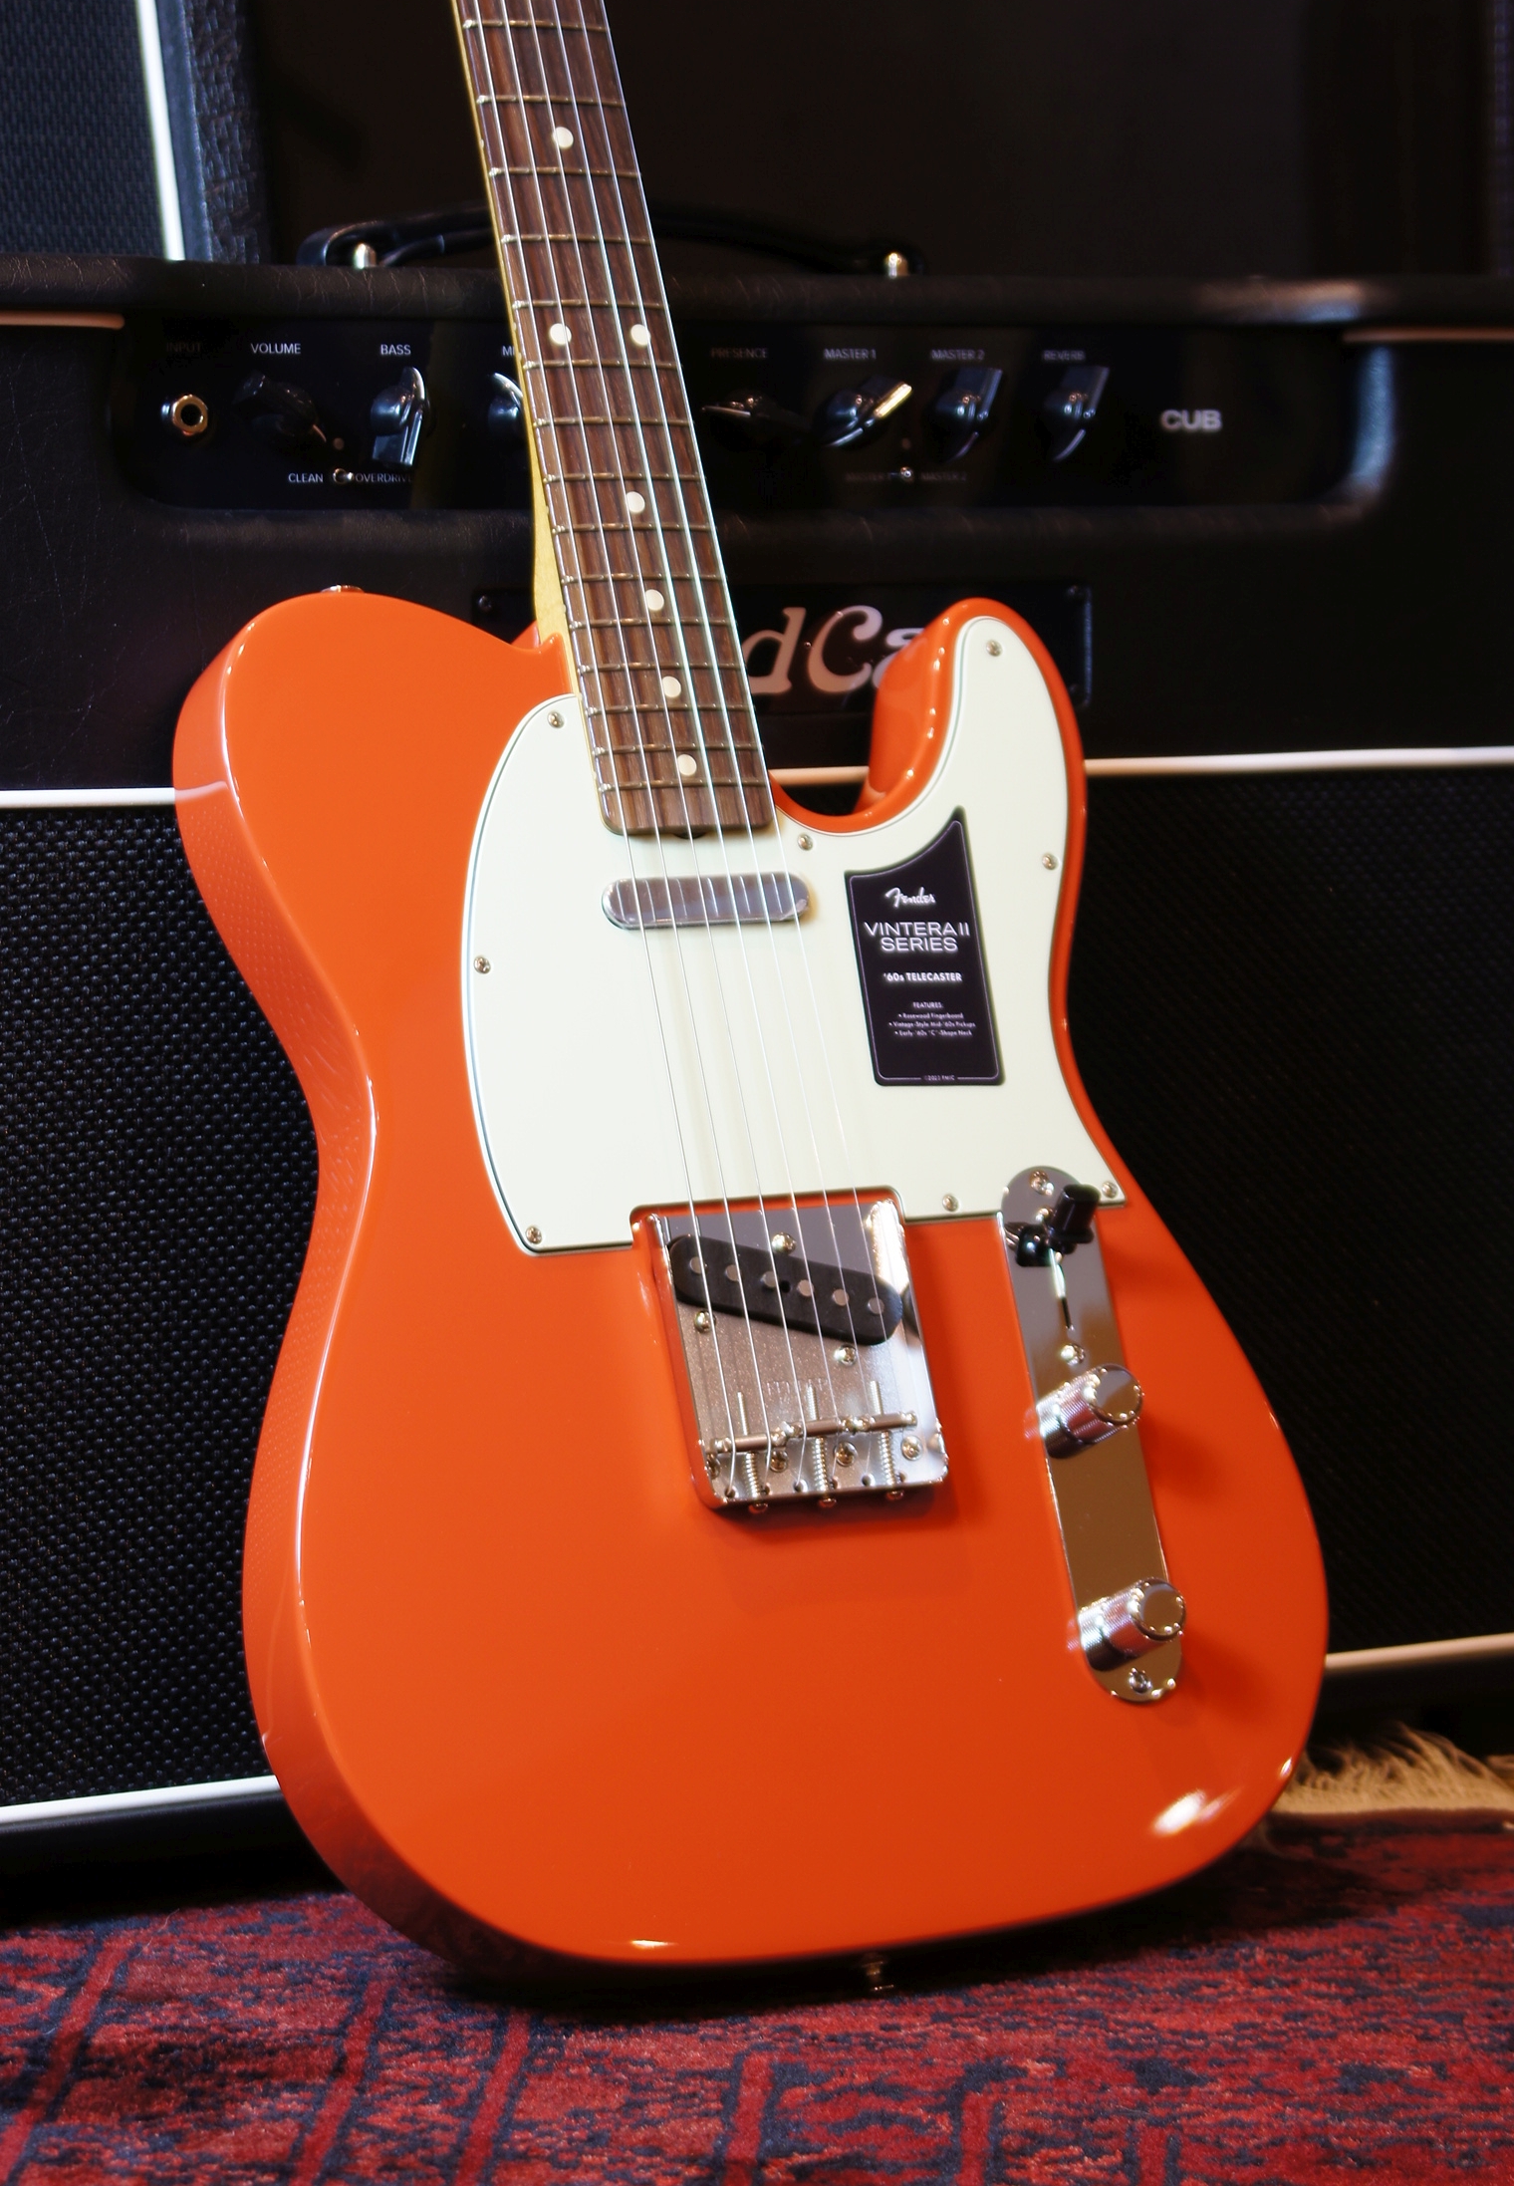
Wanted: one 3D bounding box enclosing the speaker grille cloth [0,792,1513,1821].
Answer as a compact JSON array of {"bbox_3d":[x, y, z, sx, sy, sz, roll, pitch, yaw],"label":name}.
[{"bbox_3d":[0.015,0.050,1.769,0.570,0.288,0.015,-3,6,-27],"label":"speaker grille cloth"}]

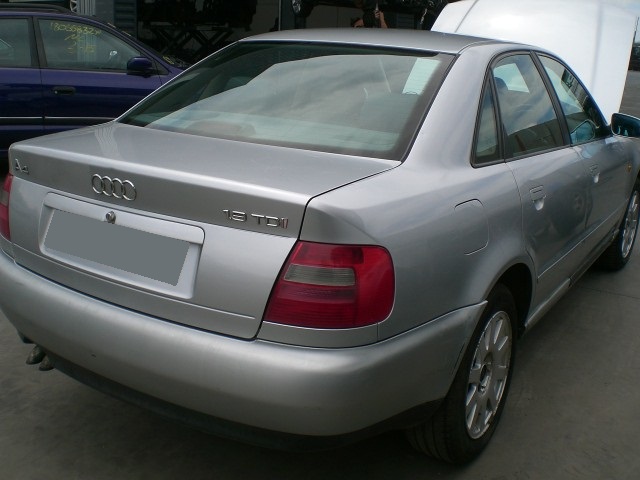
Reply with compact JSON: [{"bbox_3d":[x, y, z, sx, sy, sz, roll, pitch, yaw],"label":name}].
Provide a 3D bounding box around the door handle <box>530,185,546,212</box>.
[{"bbox_3d":[0.783,-0.148,2.516,0.050,0.090,0.195,12,19,31],"label":"door handle"}]

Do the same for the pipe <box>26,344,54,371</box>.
[{"bbox_3d":[-0.958,0.402,2.479,0.155,0.100,0.160,12,19,31],"label":"pipe"}]

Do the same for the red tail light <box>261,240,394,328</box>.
[{"bbox_3d":[0.029,0.104,1.721,0.305,0.235,0.180,12,19,31],"label":"red tail light"}]

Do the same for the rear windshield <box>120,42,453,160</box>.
[{"bbox_3d":[-0.111,-0.562,2.554,1.220,0.100,0.760,12,45,31],"label":"rear windshield"}]

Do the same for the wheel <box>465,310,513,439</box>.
[{"bbox_3d":[0.539,0.462,2.521,0.165,0.447,0.447,12,19,31],"label":"wheel"}]

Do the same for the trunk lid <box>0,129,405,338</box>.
[{"bbox_3d":[-0.438,-0.090,2.188,1.220,0.420,0.610,12,19,31],"label":"trunk lid"}]

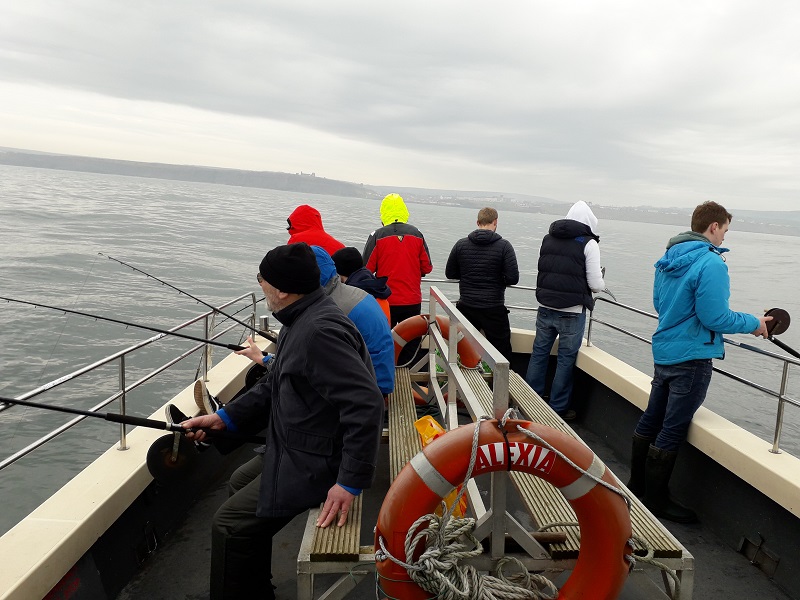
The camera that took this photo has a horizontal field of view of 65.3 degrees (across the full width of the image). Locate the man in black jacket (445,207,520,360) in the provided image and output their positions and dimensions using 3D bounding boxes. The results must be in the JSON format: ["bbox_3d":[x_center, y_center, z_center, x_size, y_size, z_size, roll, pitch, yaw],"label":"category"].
[{"bbox_3d":[0.700,0.090,5.200,0.600,1.700,0.500,7,9,12],"label":"man in black jacket"}]

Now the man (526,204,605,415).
[{"bbox_3d":[1.420,0.070,5.160,0.500,1.740,0.580,-4,13,-44],"label":"man"}]

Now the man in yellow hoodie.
[{"bbox_3d":[0.000,0.040,5.130,0.600,1.770,0.500,5,9,0],"label":"man in yellow hoodie"}]

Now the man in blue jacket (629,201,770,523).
[{"bbox_3d":[1.610,0.330,3.360,0.600,1.710,0.550,3,9,-15],"label":"man in blue jacket"}]

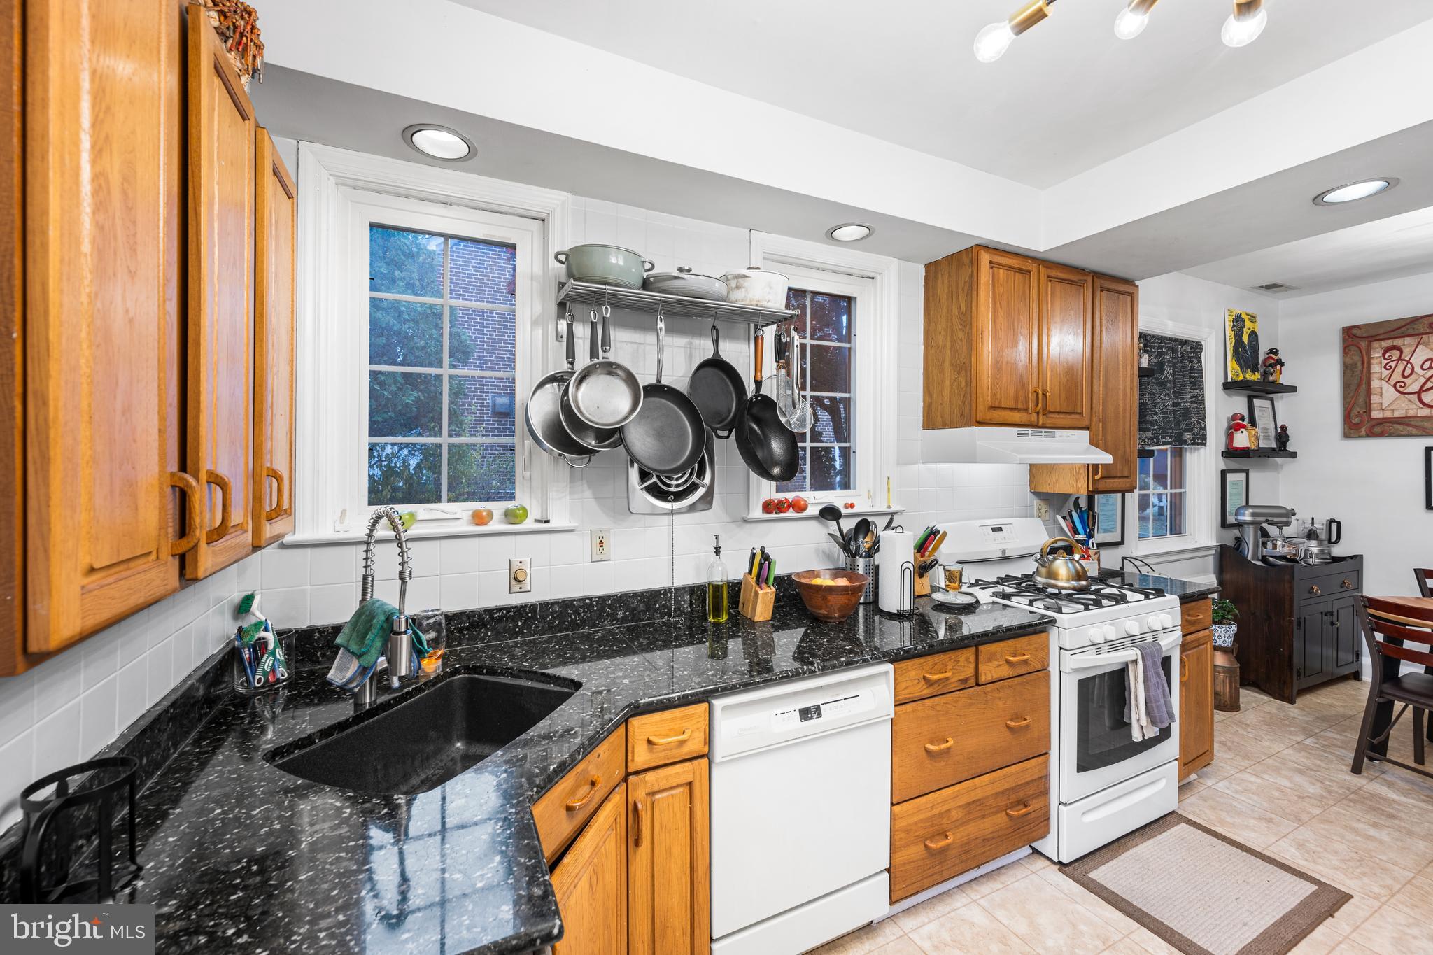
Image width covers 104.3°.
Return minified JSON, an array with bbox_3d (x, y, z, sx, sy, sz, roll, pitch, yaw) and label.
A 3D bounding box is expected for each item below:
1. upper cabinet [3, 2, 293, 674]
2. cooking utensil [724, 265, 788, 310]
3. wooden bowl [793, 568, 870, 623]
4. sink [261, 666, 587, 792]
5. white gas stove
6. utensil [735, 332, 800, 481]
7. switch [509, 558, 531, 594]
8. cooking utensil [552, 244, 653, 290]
[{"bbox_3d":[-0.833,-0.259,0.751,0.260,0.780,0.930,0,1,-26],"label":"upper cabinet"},{"bbox_3d":[0.136,-0.668,2.009,0.245,0.180,0.300,1,1,26],"label":"cooking utensil"},{"bbox_3d":[0.423,0.439,2.035,0.276,0.149,0.276,0,1,0],"label":"wooden bowl"},{"bbox_3d":[-0.601,0.661,1.257,0.469,0.210,0.588,0,1,18],"label":"sink"},{"bbox_3d":[1.499,0.819,2.450,0.765,1.203,0.645,0,1,-25],"label":"white gas stove"},{"bbox_3d":[0.167,-0.232,1.884,0.170,0.510,0.310,-19,1,32],"label":"utensil"},{"bbox_3d":[-0.633,0.319,1.797,0.070,0.113,0.024,-1,1,-26],"label":"switch"},{"bbox_3d":[-0.357,-0.638,1.777,0.315,0.128,0.245,0,1,-25],"label":"cooking utensil"}]

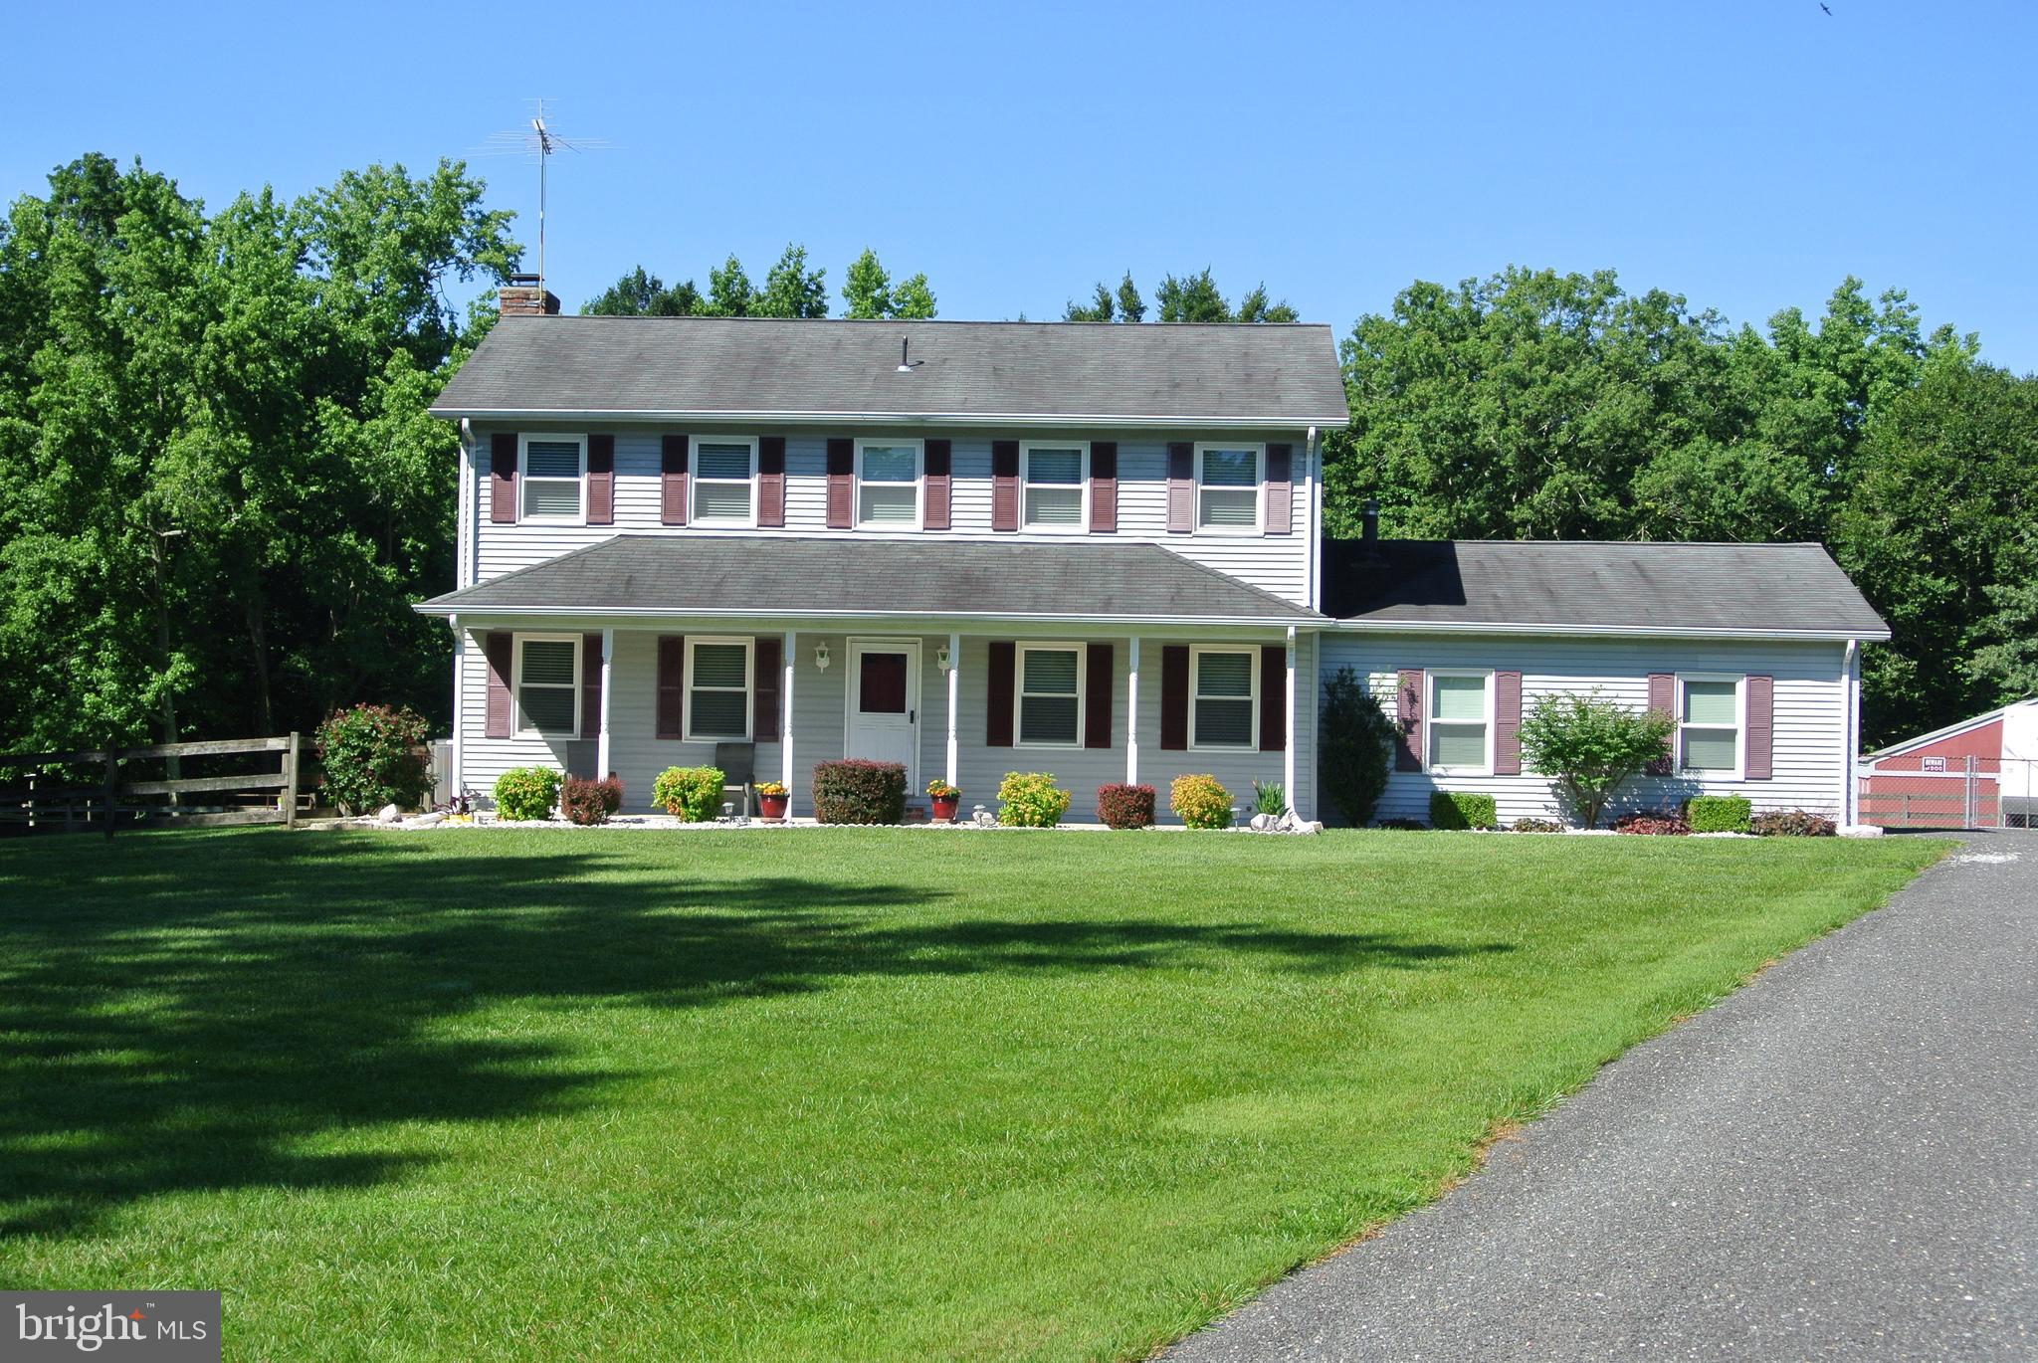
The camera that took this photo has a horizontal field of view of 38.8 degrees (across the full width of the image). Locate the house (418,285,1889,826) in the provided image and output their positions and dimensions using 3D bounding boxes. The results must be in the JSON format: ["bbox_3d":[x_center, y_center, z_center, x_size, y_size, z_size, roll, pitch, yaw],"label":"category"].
[{"bbox_3d":[1.885,-1.783,41.888,19.650,7.600,10.160,1,-2,3],"label":"house"}]

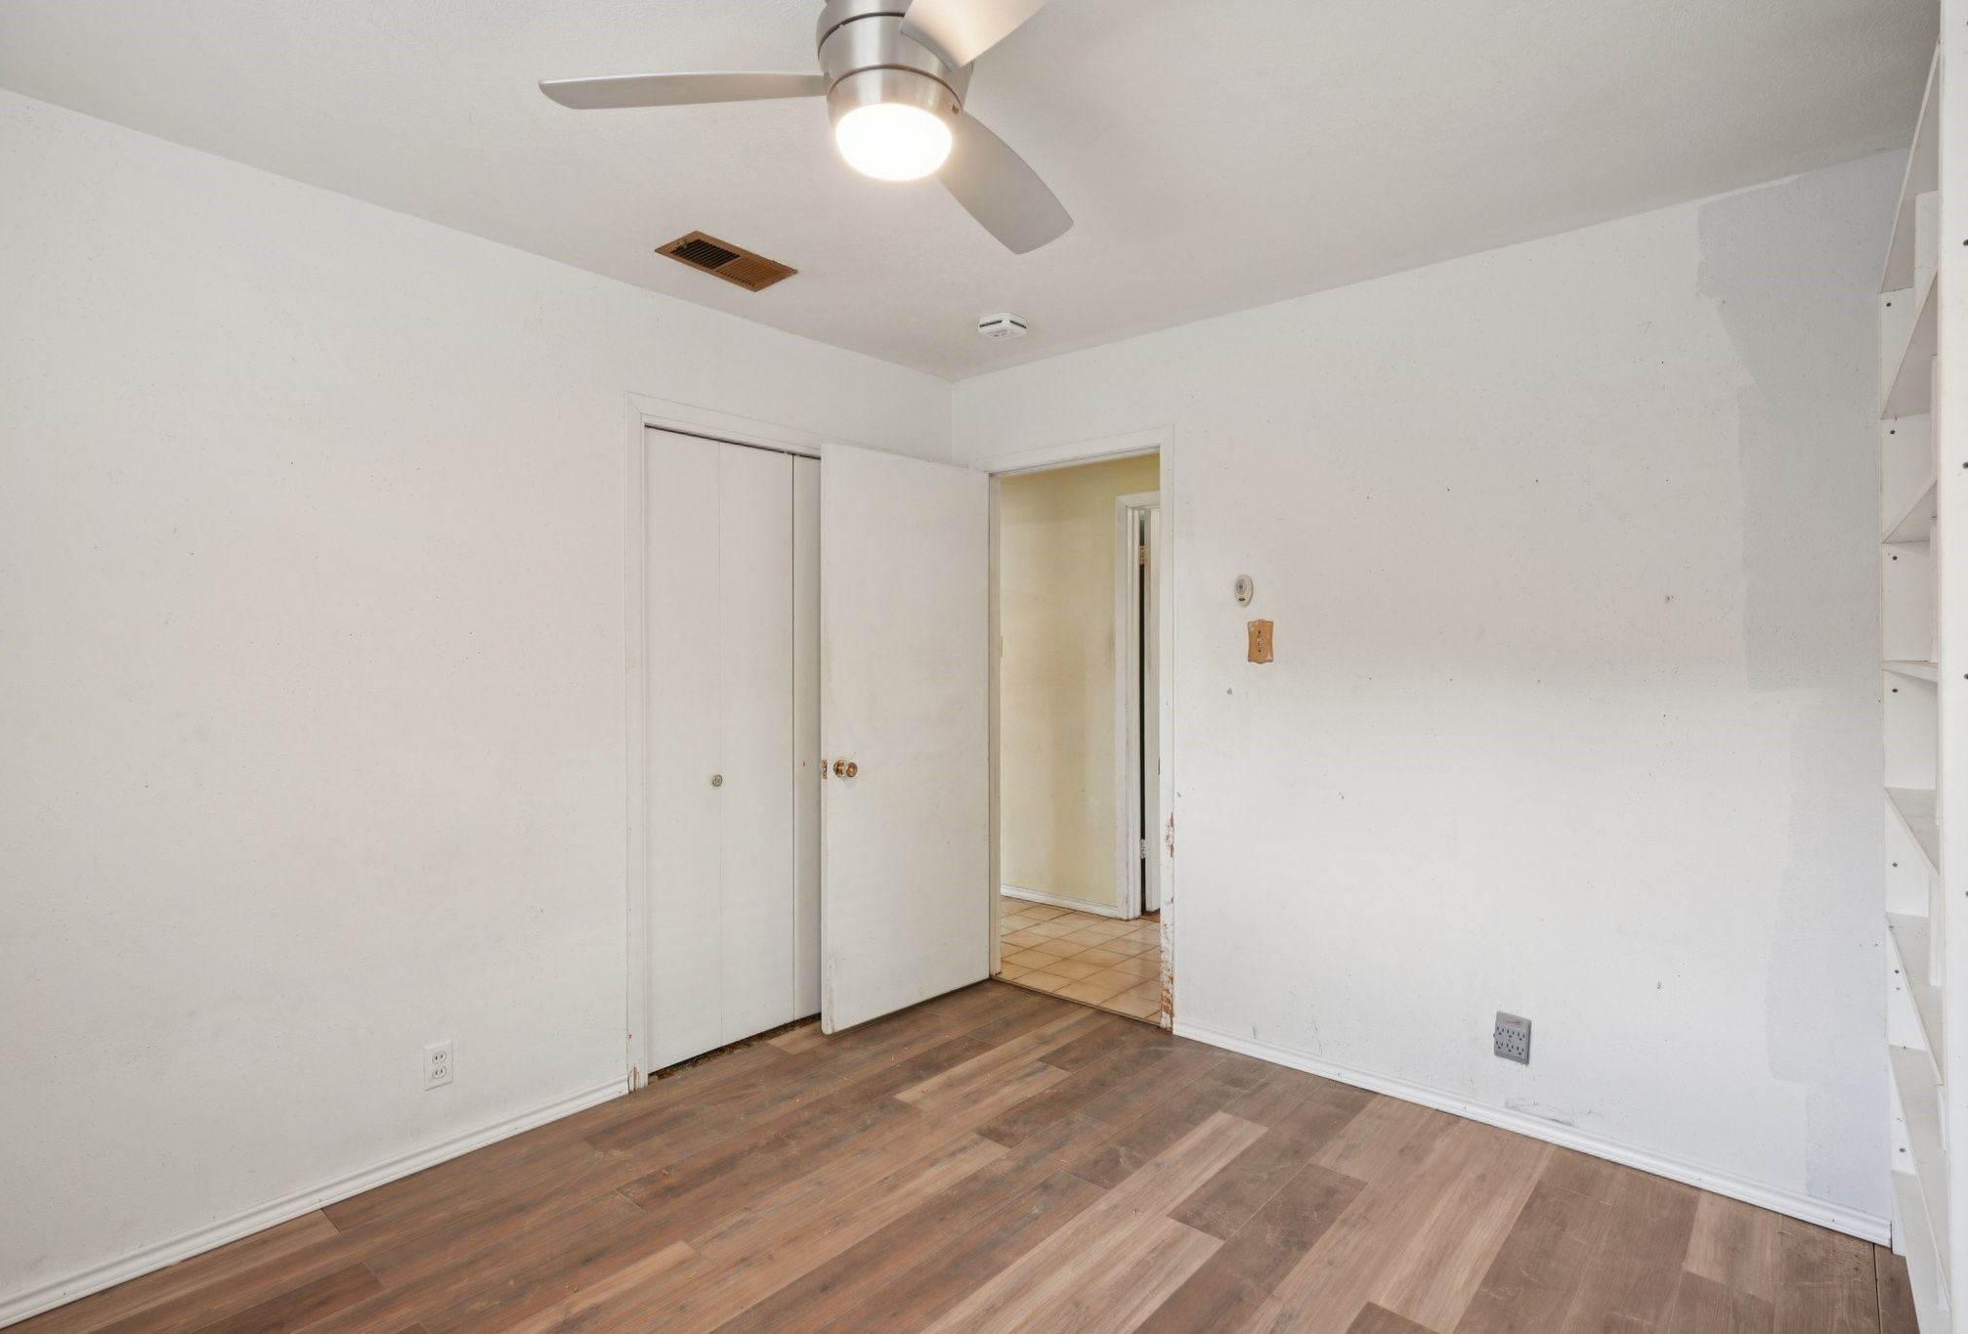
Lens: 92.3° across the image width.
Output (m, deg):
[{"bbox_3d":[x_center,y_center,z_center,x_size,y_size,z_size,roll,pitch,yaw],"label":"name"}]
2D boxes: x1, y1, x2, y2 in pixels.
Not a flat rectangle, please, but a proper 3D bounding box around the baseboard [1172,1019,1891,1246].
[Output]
[{"bbox_3d":[1.348,1.258,2.708,1.806,0.065,0.013,1,1,41],"label":"baseboard"}]

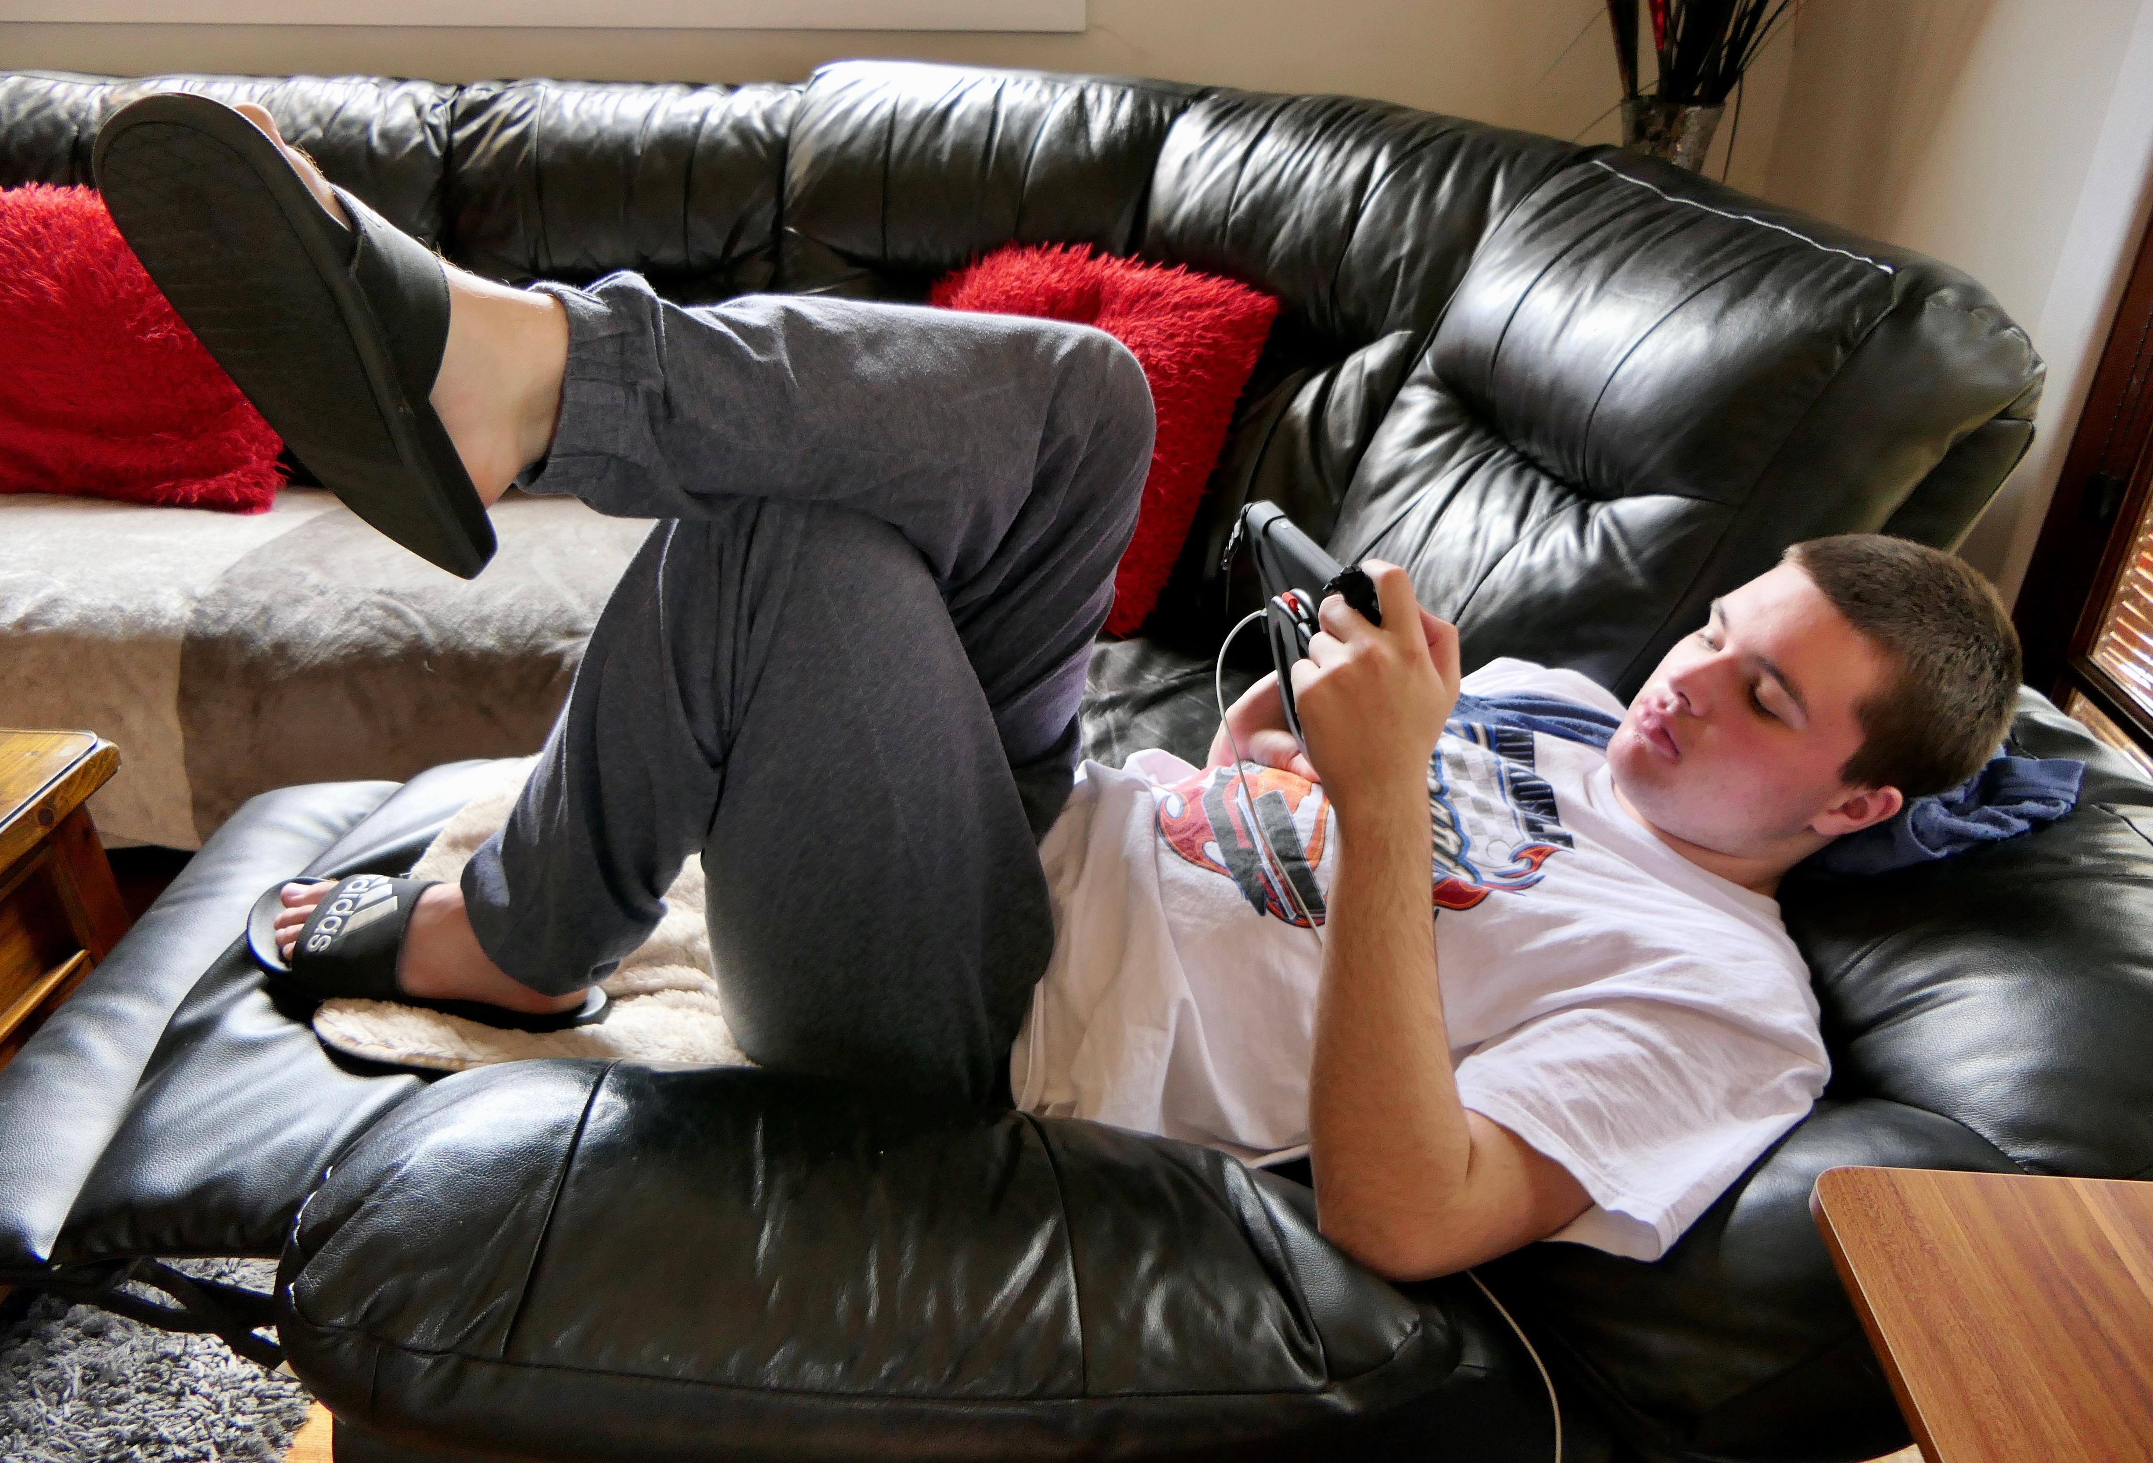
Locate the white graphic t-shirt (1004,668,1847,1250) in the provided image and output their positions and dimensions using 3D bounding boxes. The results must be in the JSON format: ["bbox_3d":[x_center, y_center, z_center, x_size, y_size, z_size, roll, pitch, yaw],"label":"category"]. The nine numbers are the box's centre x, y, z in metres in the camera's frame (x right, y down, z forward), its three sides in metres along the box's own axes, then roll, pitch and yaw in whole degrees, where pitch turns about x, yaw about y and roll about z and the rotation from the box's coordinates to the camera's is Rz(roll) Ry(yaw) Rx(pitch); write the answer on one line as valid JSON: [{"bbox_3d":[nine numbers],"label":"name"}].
[{"bbox_3d":[0.190,0.138,0.954,0.480,0.250,0.490,-12,27,6],"label":"white graphic t-shirt"}]

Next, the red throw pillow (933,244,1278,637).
[{"bbox_3d":[-0.035,-0.347,1.730,0.420,0.420,0.150,19,11,11],"label":"red throw pillow"}]

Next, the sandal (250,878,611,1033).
[{"bbox_3d":[-0.489,0.142,1.103,0.295,0.090,0.115,12,31,11],"label":"sandal"}]

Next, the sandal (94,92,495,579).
[{"bbox_3d":[-0.425,-0.237,0.863,0.115,0.295,0.095,-8,35,30],"label":"sandal"}]

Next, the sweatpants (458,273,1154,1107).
[{"bbox_3d":[-0.190,-0.046,1.006,0.500,0.490,0.500,0,27,0],"label":"sweatpants"}]

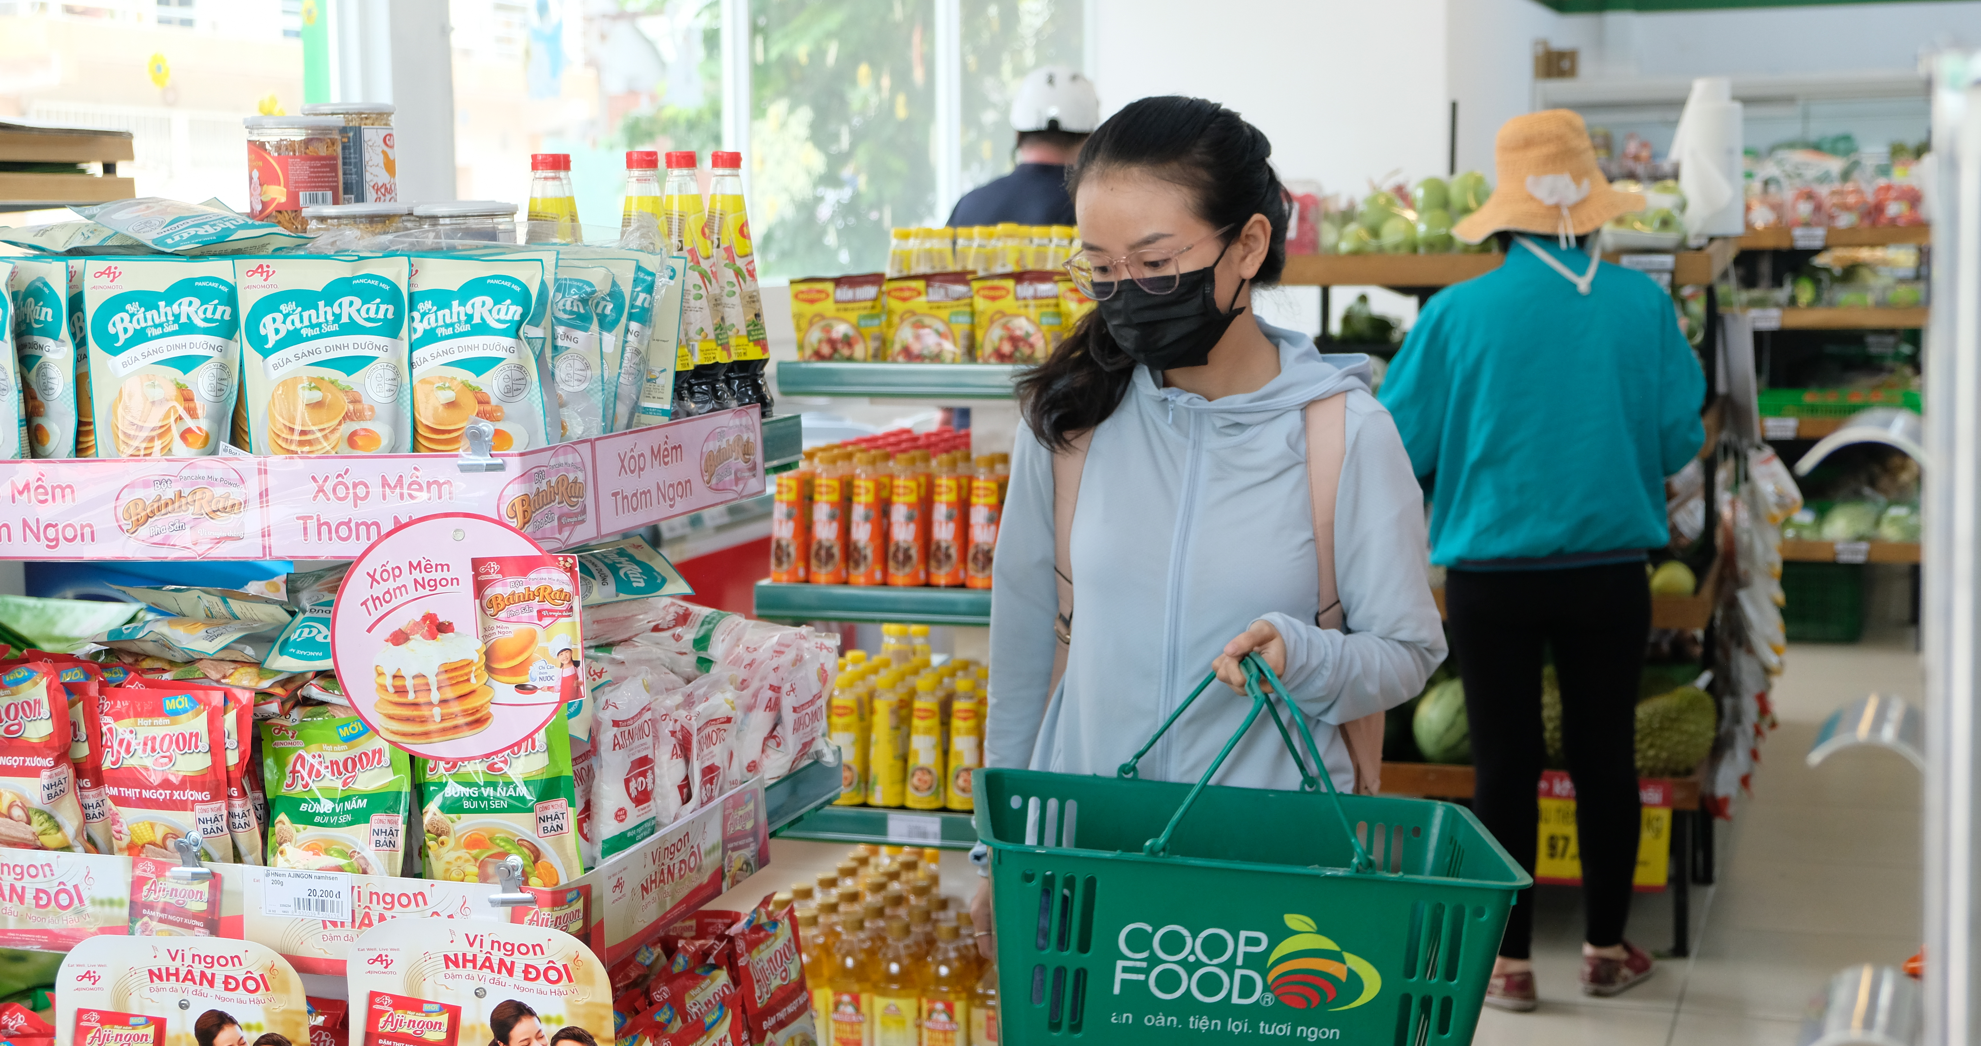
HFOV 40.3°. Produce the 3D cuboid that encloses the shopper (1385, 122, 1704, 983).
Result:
[{"bbox_3d":[1.053,0.061,5.180,0.615,1.683,0.420,1,7,16],"label":"shopper"}]

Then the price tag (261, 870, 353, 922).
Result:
[{"bbox_3d":[-0.573,0.312,2.260,0.086,0.042,0.002,2,8,19],"label":"price tag"}]

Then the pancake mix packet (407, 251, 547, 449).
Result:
[{"bbox_3d":[-0.431,-0.118,2.202,0.160,0.197,0.035,2,8,19],"label":"pancake mix packet"}]

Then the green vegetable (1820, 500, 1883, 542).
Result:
[{"bbox_3d":[2.785,-0.007,8.726,0.195,0.130,0.190,2,7,19],"label":"green vegetable"}]

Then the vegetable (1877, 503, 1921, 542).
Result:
[{"bbox_3d":[2.940,0.000,8.674,0.175,0.130,0.180,2,7,19],"label":"vegetable"}]

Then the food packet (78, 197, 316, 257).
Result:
[{"bbox_3d":[-0.717,-0.268,2.412,0.160,0.036,0.195,-7,22,-44],"label":"food packet"}]

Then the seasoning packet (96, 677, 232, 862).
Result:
[{"bbox_3d":[-0.742,0.247,2.440,0.135,0.195,0.042,1,3,12],"label":"seasoning packet"}]

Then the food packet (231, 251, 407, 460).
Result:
[{"bbox_3d":[-0.551,-0.122,2.232,0.165,0.197,0.035,2,8,19],"label":"food packet"}]

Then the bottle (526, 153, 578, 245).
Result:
[{"bbox_3d":[-0.417,-0.215,2.573,0.077,0.270,0.077,2,8,19],"label":"bottle"}]

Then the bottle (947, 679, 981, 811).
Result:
[{"bbox_3d":[-0.035,0.331,4.061,0.064,0.197,0.064,-1,7,0],"label":"bottle"}]

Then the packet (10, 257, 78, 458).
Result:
[{"bbox_3d":[-0.869,-0.142,2.411,0.150,0.185,0.040,4,9,36],"label":"packet"}]

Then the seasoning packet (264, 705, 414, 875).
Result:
[{"bbox_3d":[-0.556,0.248,2.296,0.129,0.170,0.035,0,7,7],"label":"seasoning packet"}]

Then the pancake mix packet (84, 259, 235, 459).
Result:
[{"bbox_3d":[-0.703,-0.125,2.290,0.155,0.197,0.035,2,8,19],"label":"pancake mix packet"}]

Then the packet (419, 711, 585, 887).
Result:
[{"bbox_3d":[-0.416,0.217,2.279,0.147,0.180,0.043,0,7,7],"label":"packet"}]

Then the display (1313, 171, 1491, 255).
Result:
[{"bbox_3d":[0.946,-0.701,6.086,0.404,0.176,0.380,1,7,18],"label":"display"}]

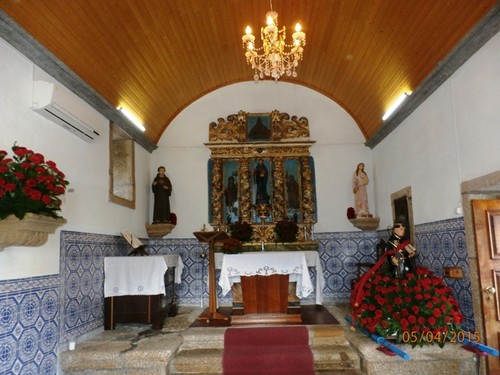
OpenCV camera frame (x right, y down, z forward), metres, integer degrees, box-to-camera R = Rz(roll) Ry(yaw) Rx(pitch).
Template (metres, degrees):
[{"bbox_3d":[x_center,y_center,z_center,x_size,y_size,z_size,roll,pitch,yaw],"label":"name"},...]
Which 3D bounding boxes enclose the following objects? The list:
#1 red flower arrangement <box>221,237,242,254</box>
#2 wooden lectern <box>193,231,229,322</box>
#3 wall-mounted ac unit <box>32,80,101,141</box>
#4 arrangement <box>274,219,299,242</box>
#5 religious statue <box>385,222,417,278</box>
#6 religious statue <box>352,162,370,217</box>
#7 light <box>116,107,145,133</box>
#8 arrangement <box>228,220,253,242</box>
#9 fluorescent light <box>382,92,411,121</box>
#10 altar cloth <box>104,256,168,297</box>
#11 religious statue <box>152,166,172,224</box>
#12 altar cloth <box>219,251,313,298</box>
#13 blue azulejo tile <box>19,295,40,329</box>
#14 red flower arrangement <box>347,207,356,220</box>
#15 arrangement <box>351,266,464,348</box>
[{"bbox_3d":[-0.278,0.910,5.586,0.330,0.270,0.300,-3,-10,3],"label":"red flower arrangement"},{"bbox_3d":[-0.543,1.253,5.181,0.490,1.230,0.420,-4,-10,9],"label":"wooden lectern"},{"bbox_3d":[-2.042,-0.837,4.151,0.215,0.295,1.090,-3,-10,3],"label":"wall-mounted ac unit"},{"bbox_3d":[0.657,0.775,6.466,0.430,0.410,0.380,-3,-10,3],"label":"arrangement"},{"bbox_3d":[1.736,0.751,4.159,0.320,0.670,0.250,-2,-10,-2],"label":"religious statue"},{"bbox_3d":[1.990,0.043,6.403,0.291,0.976,0.239,-1,-9,-5],"label":"religious statue"},{"bbox_3d":[-1.818,-1.034,5.608,0.073,0.073,1.196,-2,-9,3],"label":"light"},{"bbox_3d":[-0.153,0.793,6.507,0.440,0.390,0.380,-3,-10,3],"label":"arrangement"},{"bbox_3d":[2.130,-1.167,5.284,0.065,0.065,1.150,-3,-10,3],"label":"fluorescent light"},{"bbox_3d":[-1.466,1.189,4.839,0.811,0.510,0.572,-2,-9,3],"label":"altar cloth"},{"bbox_3d":[-1.561,0.136,6.441,0.354,1.046,0.260,-1,-9,-5],"label":"religious statue"},{"bbox_3d":[0.232,1.328,5.518,1.380,0.650,0.680,-3,-10,3],"label":"altar cloth"},{"bbox_3d":[-1.950,1.099,3.224,0.016,0.291,0.291,-2,-9,3],"label":"blue azulejo tile"},{"bbox_3d":[1.777,0.458,6.293,0.177,0.229,0.177,-2,-9,3],"label":"red flower arrangement"},{"bbox_3d":[1.579,1.181,3.736,1.061,0.655,0.957,-2,-9,3],"label":"arrangement"}]

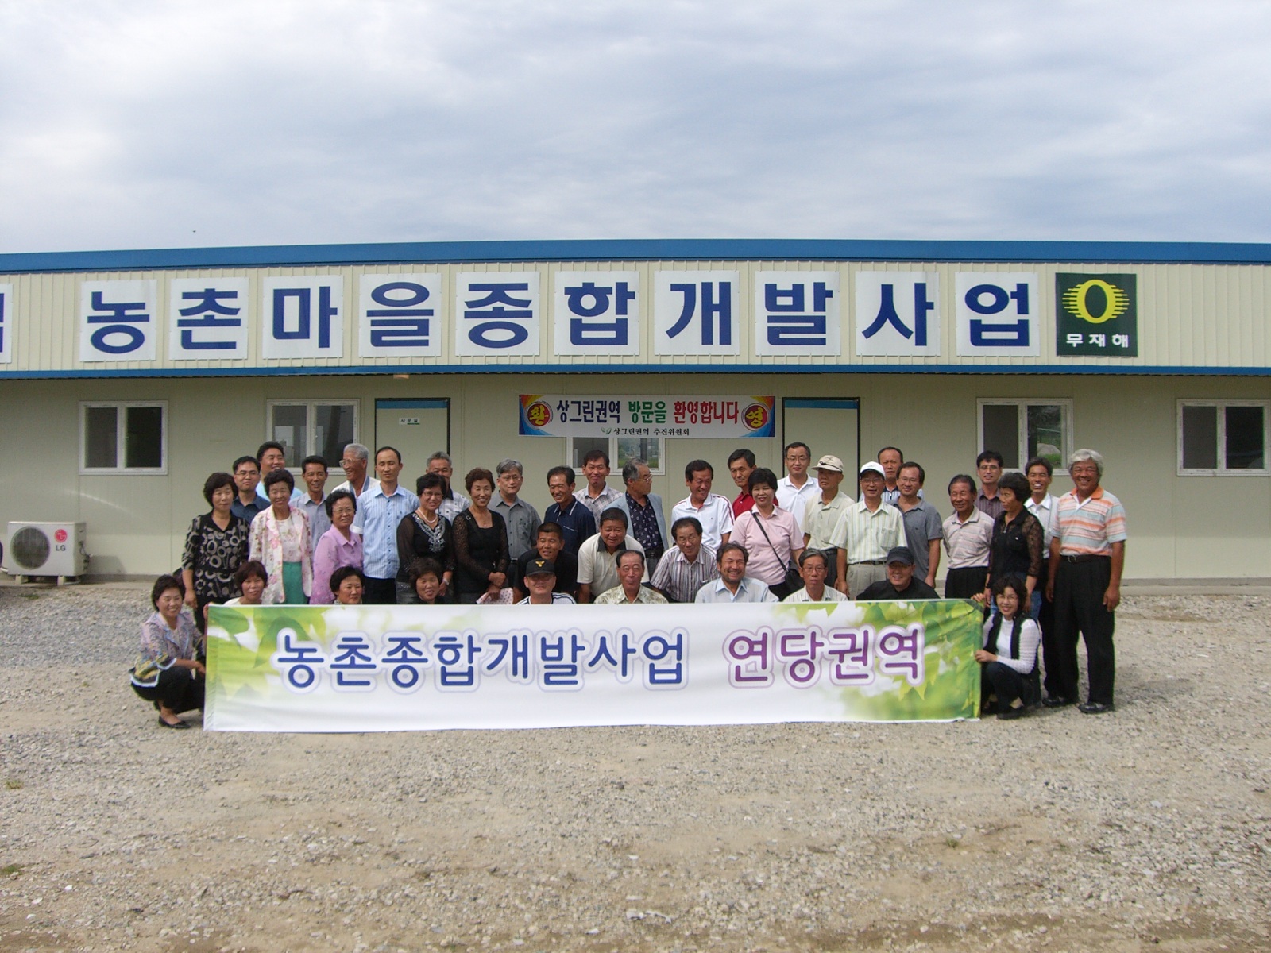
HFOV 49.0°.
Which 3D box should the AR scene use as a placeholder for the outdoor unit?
[{"bbox_3d":[-6.800,0.860,16.200,0.840,0.660,0.330,0,0,3],"label":"outdoor unit"}]

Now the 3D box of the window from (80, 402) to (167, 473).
[{"bbox_3d":[-6.084,-0.458,16.590,1.110,0.900,0.100,0,0,3],"label":"window"}]

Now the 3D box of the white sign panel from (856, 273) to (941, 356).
[{"bbox_3d":[2.799,-1.734,14.867,0.920,0.920,0.030,0,0,3],"label":"white sign panel"}]

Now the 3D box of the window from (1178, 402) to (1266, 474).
[{"bbox_3d":[6.743,-0.440,15.978,1.130,0.900,0.100,0,0,3],"label":"window"}]

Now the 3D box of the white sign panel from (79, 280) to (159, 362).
[{"bbox_3d":[-5.649,-1.704,15.269,0.880,0.910,0.030,0,0,3],"label":"white sign panel"}]

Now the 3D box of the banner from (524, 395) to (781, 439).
[{"bbox_3d":[0.139,-0.705,16.233,3.000,0.500,0.030,0,0,3],"label":"banner"}]

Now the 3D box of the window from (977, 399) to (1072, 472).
[{"bbox_3d":[4.498,-0.452,16.085,1.150,0.910,0.100,0,0,3],"label":"window"}]

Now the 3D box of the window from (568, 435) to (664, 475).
[{"bbox_3d":[-0.230,-0.455,16.311,1.180,0.910,0.100,0,0,3],"label":"window"}]

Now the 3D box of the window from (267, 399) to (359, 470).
[{"bbox_3d":[-3.800,-0.463,16.481,1.130,0.900,0.100,0,0,3],"label":"window"}]

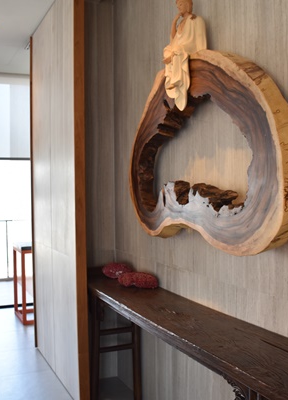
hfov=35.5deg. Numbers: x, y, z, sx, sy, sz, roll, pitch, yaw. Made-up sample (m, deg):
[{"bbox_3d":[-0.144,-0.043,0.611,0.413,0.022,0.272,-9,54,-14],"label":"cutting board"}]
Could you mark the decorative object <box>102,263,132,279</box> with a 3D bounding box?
[{"bbox_3d":[-0.186,0.506,3.230,0.220,0.110,0.125,-1,0,1],"label":"decorative object"}]

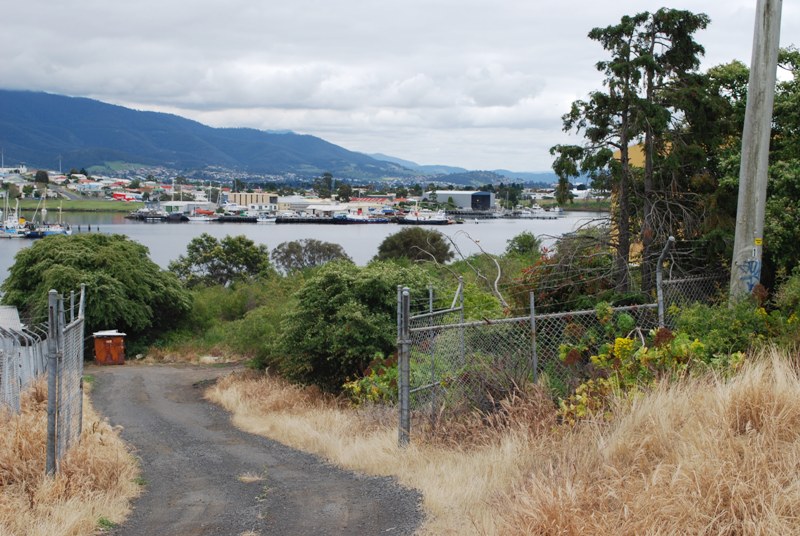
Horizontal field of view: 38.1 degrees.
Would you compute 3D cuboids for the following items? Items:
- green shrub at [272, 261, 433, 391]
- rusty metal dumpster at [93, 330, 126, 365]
[{"bbox_3d":[-1.108,1.388,27.000,3.800,3.100,3.400,0,4,0],"label":"green shrub"},{"bbox_3d":[-10.544,2.904,42.000,1.180,1.200,1.120,-1,5,-17],"label":"rusty metal dumpster"}]

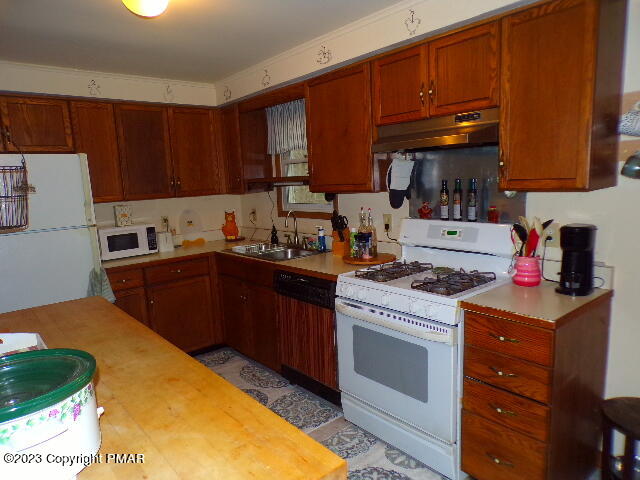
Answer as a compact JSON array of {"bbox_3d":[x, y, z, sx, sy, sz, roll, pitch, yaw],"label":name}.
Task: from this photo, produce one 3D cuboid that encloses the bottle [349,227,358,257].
[{"bbox_3d":[0.229,0.014,2.860,0.053,0.203,0.053,-2,8,0],"label":"bottle"}]

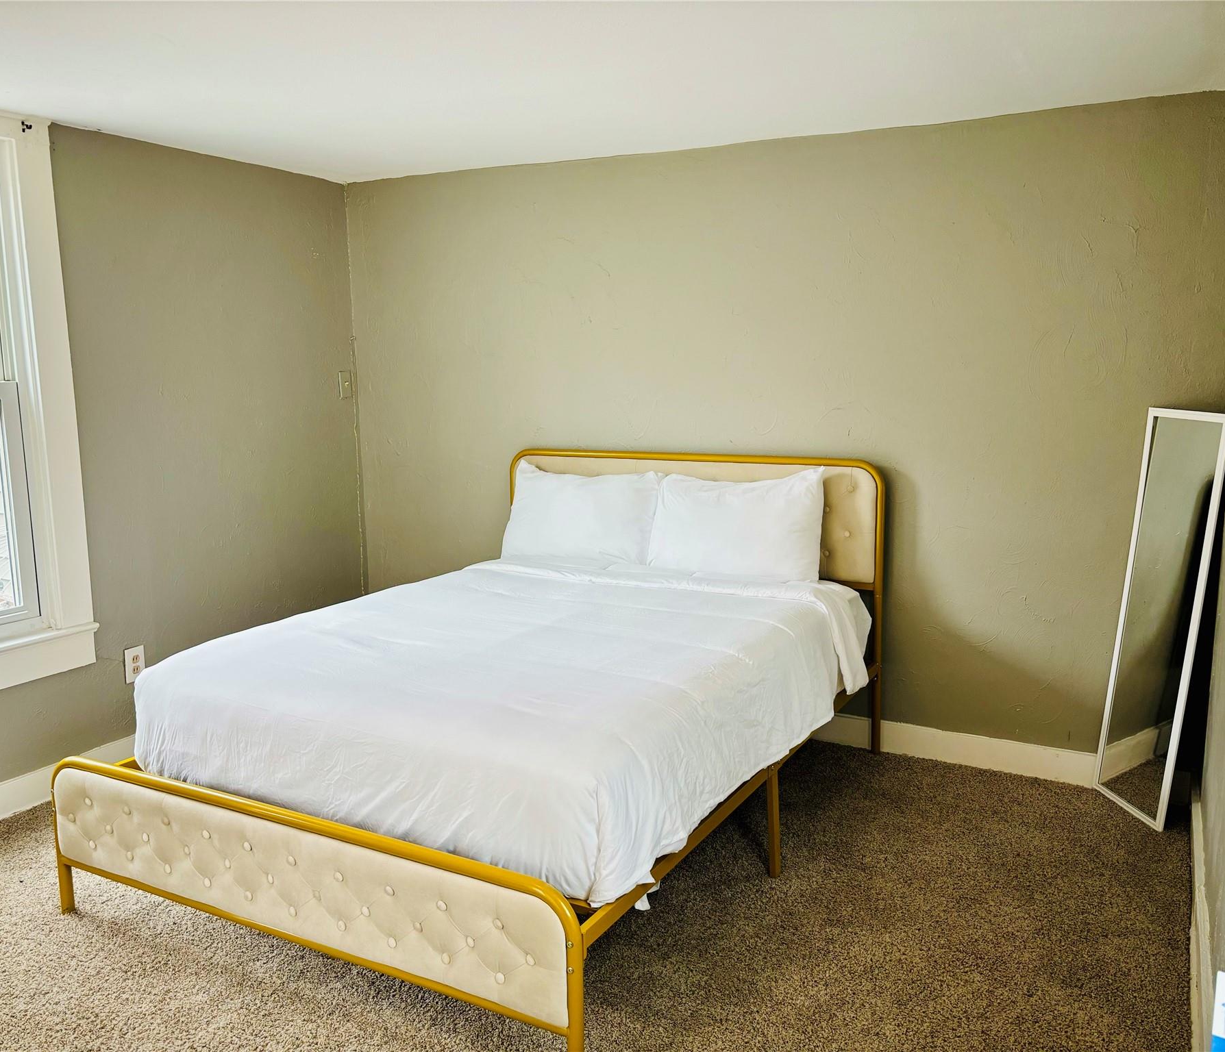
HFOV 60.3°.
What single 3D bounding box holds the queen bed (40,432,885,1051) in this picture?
[{"bbox_3d":[-0.230,0.374,3.071,1.530,1.017,2.047,4,10,29],"label":"queen bed"}]

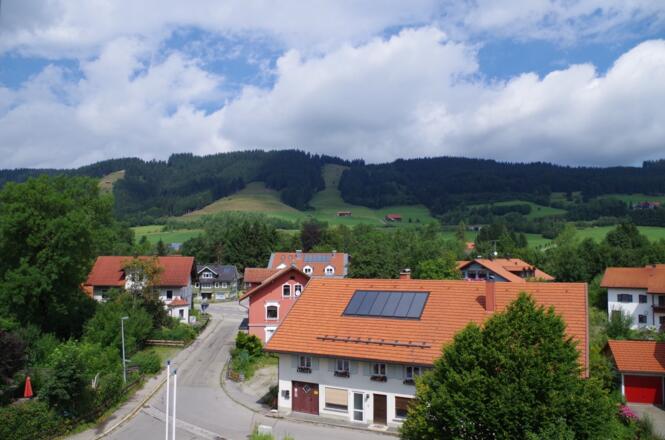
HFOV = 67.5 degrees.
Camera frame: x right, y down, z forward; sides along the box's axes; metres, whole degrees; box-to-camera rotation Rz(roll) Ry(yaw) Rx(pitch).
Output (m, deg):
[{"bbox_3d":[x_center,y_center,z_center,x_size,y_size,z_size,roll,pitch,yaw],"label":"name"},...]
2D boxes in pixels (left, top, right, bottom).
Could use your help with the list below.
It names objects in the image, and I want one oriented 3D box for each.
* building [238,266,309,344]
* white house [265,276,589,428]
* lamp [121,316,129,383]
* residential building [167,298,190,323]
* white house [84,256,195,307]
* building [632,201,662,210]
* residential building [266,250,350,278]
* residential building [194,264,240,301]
[{"bbox_3d":[-5.238,11.616,69.500,13.200,10.500,14.500,0,-5,-2],"label":"building"},{"bbox_3d":[8.010,9.913,40.403,22.005,10.001,15.301,-2,-5,25],"label":"white house"},{"bbox_3d":[-19.024,12.006,45.600,0.680,6.100,0.270,0,-5,0],"label":"lamp"},{"bbox_3d":[-25.604,15.146,83.000,3.400,4.400,3.500,0,-5,-2],"label":"residential building"},{"bbox_3d":[-33.193,12.159,88.800,17.200,11.100,10.000,0,-5,-1],"label":"white house"},{"bbox_3d":[354.502,-15.530,560.000,30.000,11.000,16.000,1,-5,-5],"label":"building"},{"bbox_3d":[-5.337,13.884,117.000,18.000,12.400,14.000,0,-5,3],"label":"residential building"},{"bbox_3d":[-31.406,16.683,133.000,12.200,9.200,10.500,1,-5,-3],"label":"residential building"}]

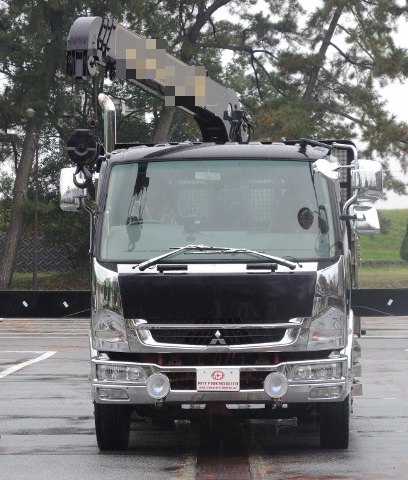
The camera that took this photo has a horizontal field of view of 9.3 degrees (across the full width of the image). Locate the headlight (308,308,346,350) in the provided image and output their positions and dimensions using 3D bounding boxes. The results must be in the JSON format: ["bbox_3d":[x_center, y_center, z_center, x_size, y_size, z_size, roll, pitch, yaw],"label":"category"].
[{"bbox_3d":[0.965,0.691,19.500,0.285,0.310,0.200,0,0,3],"label":"headlight"}]

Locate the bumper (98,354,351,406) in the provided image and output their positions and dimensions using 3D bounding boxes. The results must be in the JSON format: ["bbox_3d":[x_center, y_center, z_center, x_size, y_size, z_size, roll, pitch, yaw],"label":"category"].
[{"bbox_3d":[0.127,1.098,19.500,2.000,0.390,0.380,0,0,3],"label":"bumper"}]

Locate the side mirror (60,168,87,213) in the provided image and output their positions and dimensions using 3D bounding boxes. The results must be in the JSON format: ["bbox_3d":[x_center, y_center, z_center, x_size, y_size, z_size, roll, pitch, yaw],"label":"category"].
[{"bbox_3d":[-1.035,-0.401,19.800,0.195,0.360,0.120,-1,0,10],"label":"side mirror"}]

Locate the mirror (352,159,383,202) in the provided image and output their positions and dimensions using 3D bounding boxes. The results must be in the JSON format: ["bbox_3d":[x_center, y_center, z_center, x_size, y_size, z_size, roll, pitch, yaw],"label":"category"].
[{"bbox_3d":[1.290,-0.470,19.700,0.220,0.335,0.140,0,0,-10],"label":"mirror"}]

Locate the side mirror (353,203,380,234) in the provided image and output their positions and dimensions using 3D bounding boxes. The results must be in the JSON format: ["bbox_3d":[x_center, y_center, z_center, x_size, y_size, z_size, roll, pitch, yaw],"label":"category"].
[{"bbox_3d":[1.283,-0.170,19.700,0.205,0.245,0.130,0,0,-10],"label":"side mirror"}]

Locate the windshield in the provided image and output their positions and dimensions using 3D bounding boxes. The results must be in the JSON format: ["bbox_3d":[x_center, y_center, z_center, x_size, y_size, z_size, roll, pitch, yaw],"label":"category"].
[{"bbox_3d":[0.107,-0.233,19.750,1.860,0.810,0.360,0,0,3],"label":"windshield"}]

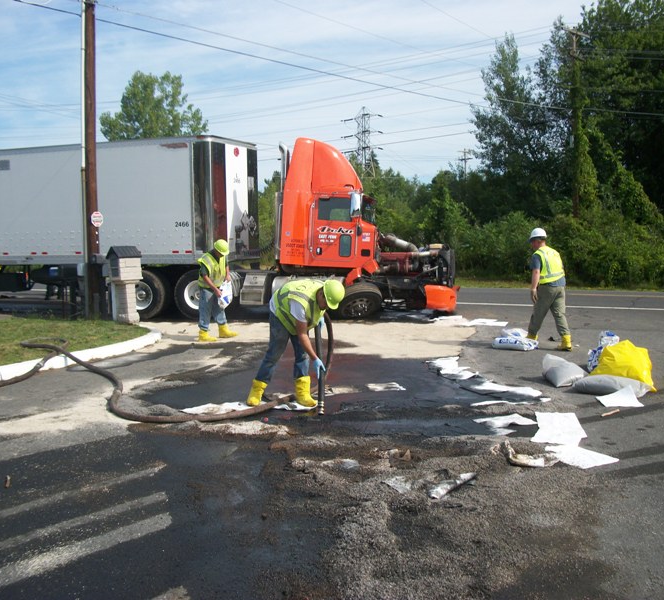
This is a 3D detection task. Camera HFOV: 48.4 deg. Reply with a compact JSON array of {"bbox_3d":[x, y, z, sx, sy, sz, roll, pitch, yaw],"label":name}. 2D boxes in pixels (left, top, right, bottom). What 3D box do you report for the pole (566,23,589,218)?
[{"bbox_3d":[10.112,-6.005,30.647,0.350,10.100,2.300,3,6,45],"label":"pole"}]

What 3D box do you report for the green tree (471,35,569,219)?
[{"bbox_3d":[10.227,-7.743,39.560,5.500,12.800,5.500,-1,4,0],"label":"green tree"}]

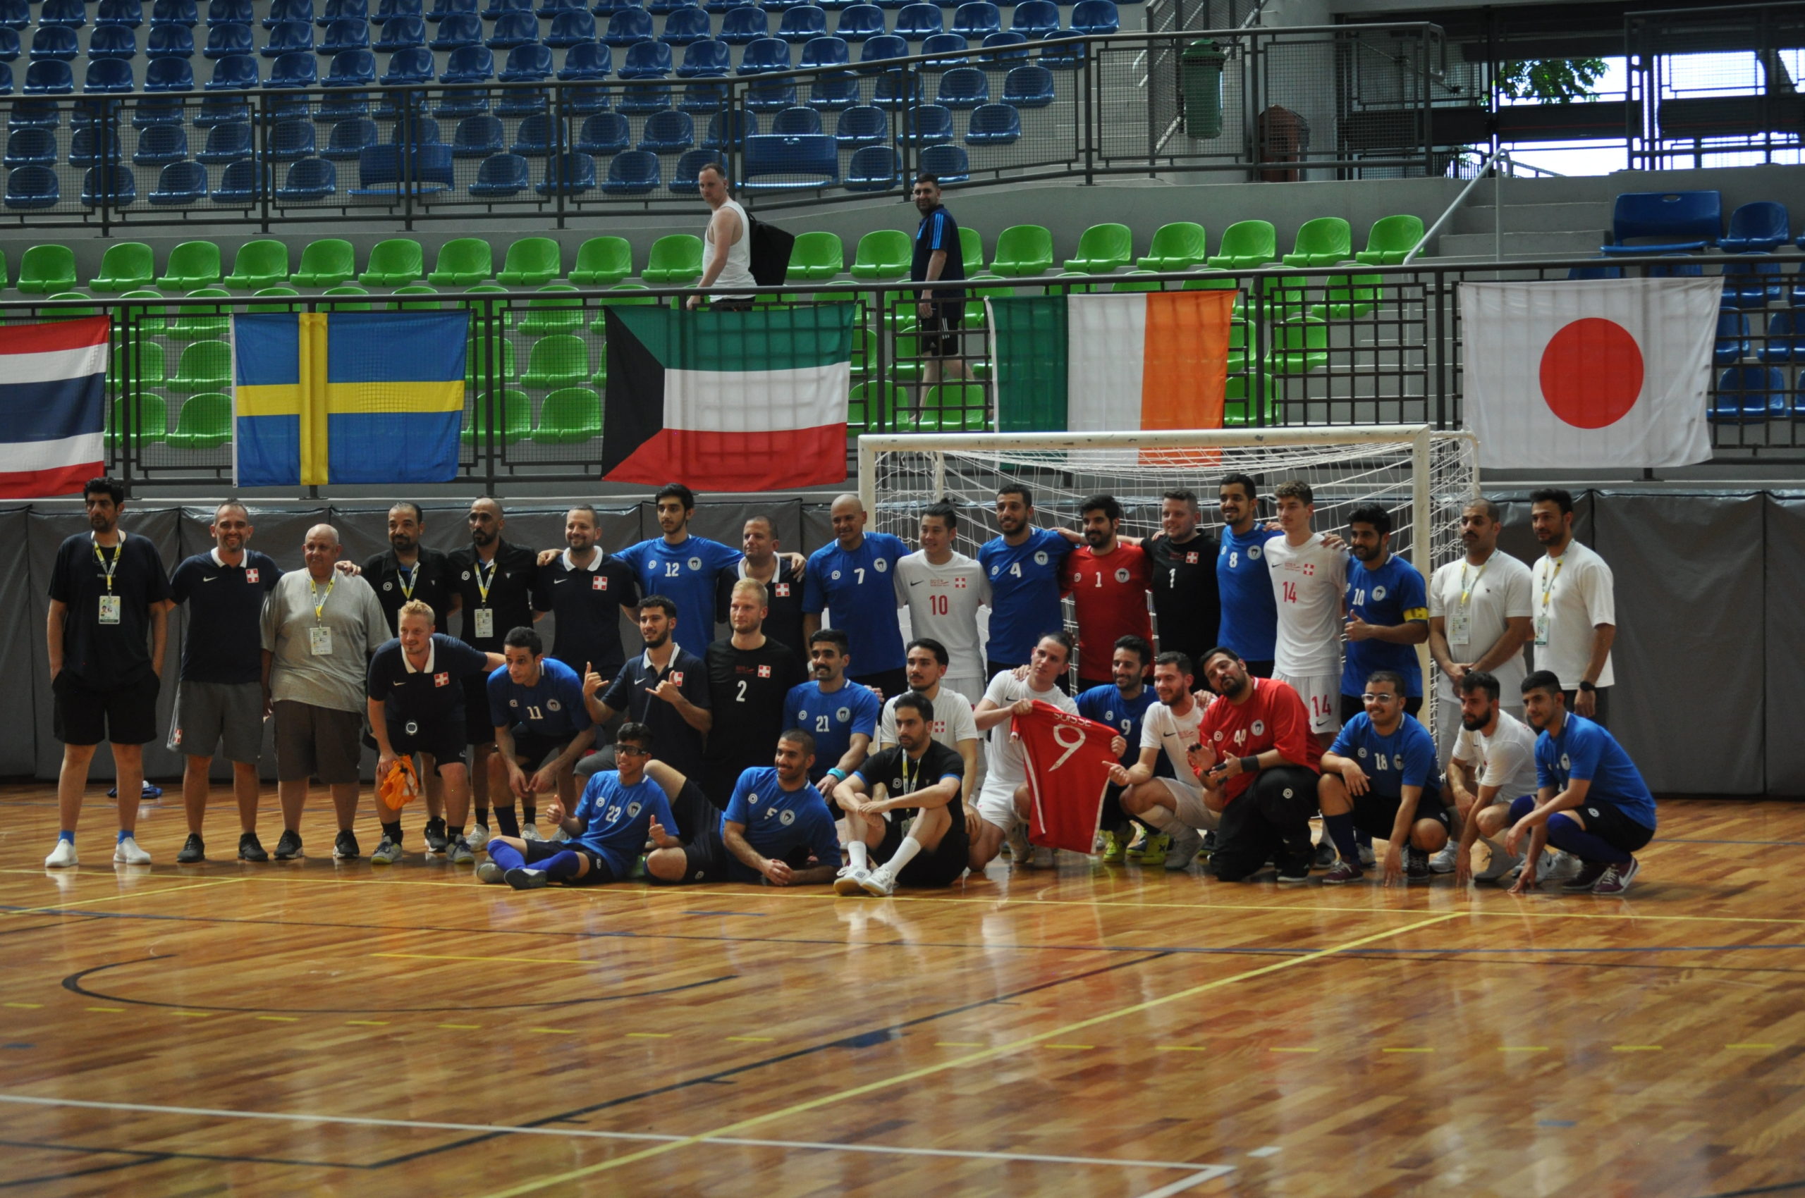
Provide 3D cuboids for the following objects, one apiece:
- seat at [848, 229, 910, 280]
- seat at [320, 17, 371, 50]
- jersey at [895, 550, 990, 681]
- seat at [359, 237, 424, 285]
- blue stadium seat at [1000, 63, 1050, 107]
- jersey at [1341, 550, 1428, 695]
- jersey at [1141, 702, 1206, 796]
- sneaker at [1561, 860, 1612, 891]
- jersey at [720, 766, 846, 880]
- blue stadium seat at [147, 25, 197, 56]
[{"bbox_3d":[-0.140,-2.514,29.950,0.430,0.395,0.410,0,0,10],"label":"seat"},{"bbox_3d":[-4.896,-4.942,36.000,0.425,0.340,0.410,-1,1,7],"label":"seat"},{"bbox_3d":[0.202,0.085,20.600,0.480,0.660,0.270,0,1,14],"label":"jersey"},{"bbox_3d":[-3.772,-2.482,30.300,0.430,0.350,0.400,0,0,7],"label":"seat"},{"bbox_3d":[1.048,-4.282,34.300,0.420,0.365,0.400,0,1,9],"label":"blue stadium seat"},{"bbox_3d":[2.236,0.120,18.950,0.430,0.660,0.280,0,1,43],"label":"jersey"},{"bbox_3d":[1.336,0.713,19.300,0.440,0.480,0.320,-2,12,27],"label":"jersey"},{"bbox_3d":[2.960,1.191,17.700,0.280,0.120,0.110,-17,9,-31],"label":"sneaker"},{"bbox_3d":[-0.534,1.014,18.400,0.500,0.460,0.320,21,9,10],"label":"jersey"},{"bbox_3d":[-6.553,-4.998,36.800,0.420,0.365,0.400,-1,1,-6],"label":"blue stadium seat"}]

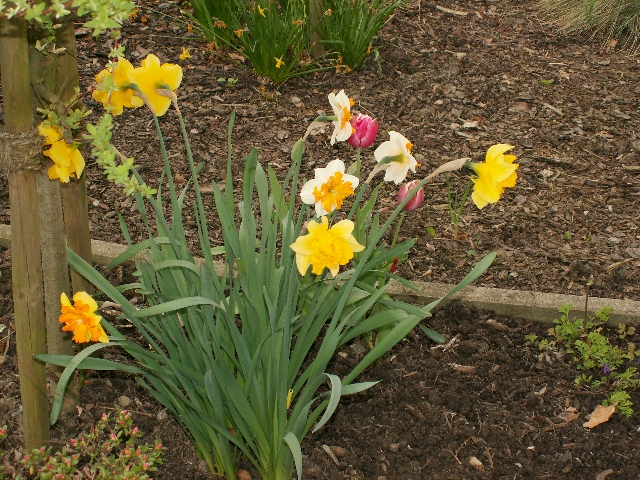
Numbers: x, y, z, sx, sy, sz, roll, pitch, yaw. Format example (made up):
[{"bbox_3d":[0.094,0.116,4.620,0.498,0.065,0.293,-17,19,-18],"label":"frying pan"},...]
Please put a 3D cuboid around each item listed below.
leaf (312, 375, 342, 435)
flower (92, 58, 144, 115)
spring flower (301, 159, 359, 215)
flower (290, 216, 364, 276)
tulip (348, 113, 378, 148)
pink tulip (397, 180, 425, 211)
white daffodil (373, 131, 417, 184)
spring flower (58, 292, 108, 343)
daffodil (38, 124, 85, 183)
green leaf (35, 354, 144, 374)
[{"bbox_3d":[0.010,0.211,1.680,0.039,0.075,0.035,0,20,0],"label":"leaf"},{"bbox_3d":[-0.269,-0.203,1.720,0.070,0.076,0.050,-13,21,-32],"label":"flower"},{"bbox_3d":[0.012,-0.068,1.670,0.076,0.074,0.042,-4,20,-11],"label":"spring flower"},{"bbox_3d":[0.009,0.008,1.610,0.090,0.076,0.048,-3,23,-8],"label":"flower"},{"bbox_3d":[0.067,-0.168,1.980,0.047,0.056,0.047,0,20,0],"label":"tulip"},{"bbox_3d":[0.139,-0.068,1.980,0.045,0.050,0.045,0,20,0],"label":"pink tulip"},{"bbox_3d":[0.098,-0.109,1.710,0.042,0.070,0.066,-20,28,-37],"label":"white daffodil"},{"bbox_3d":[-0.323,0.106,1.770,0.068,0.073,0.048,10,31,26],"label":"spring flower"},{"bbox_3d":[-0.342,-0.114,1.710,0.050,0.072,0.072,-23,8,28],"label":"daffodil"},{"bbox_3d":[-0.310,0.167,1.740,0.146,0.022,0.040,0,20,0],"label":"green leaf"}]

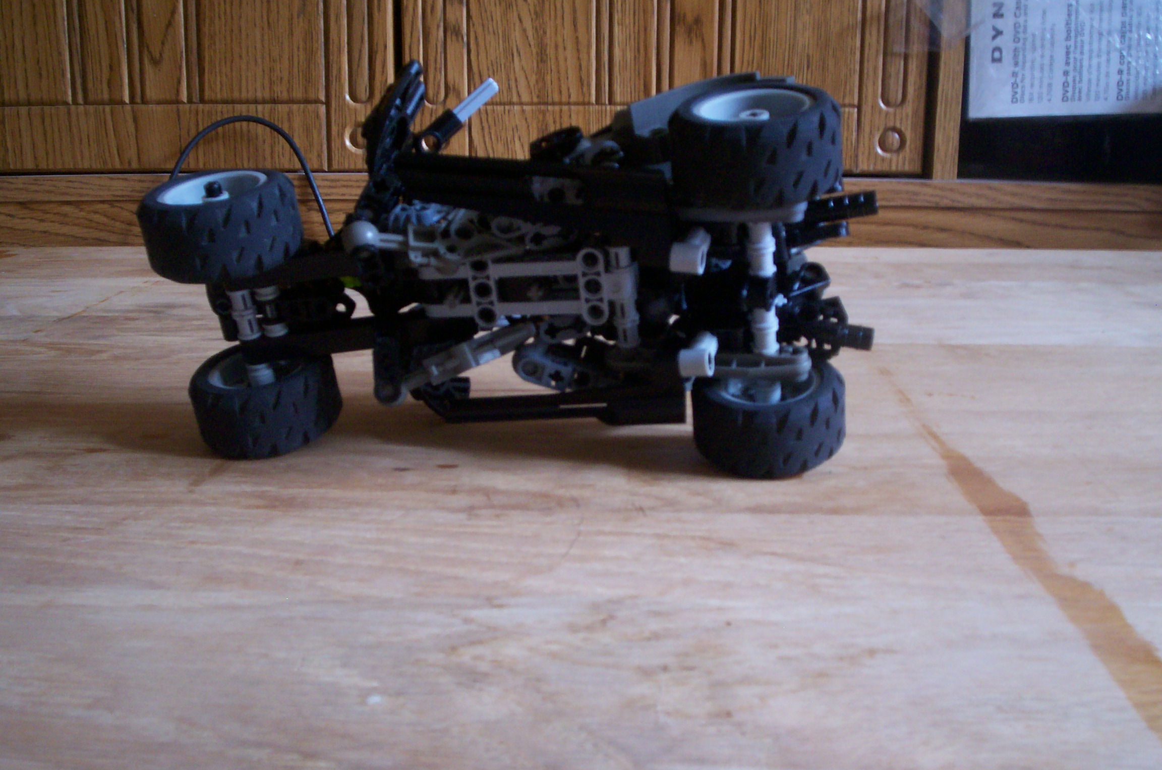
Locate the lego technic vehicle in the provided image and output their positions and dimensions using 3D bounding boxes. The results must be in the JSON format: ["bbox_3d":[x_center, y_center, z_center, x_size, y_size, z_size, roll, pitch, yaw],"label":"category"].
[{"bbox_3d":[-0.017,-0.031,0.350,0.203,0.111,0.076,-1,30,11],"label":"lego technic vehicle"}]

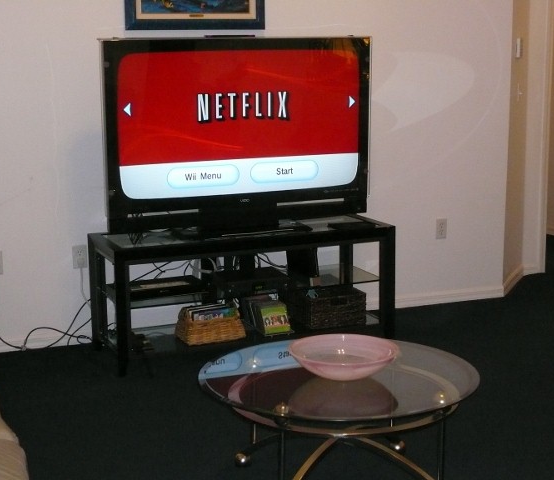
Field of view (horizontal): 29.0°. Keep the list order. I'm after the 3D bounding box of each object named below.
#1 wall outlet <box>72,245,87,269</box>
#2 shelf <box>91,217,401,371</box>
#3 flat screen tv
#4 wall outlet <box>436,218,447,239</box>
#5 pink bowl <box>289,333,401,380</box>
[{"bbox_3d":[-0.969,0.086,5.286,0.070,0.114,0.012,-5,11,-21],"label":"wall outlet"},{"bbox_3d":[-0.156,0.239,5.270,1.426,0.577,0.463,-5,11,-23],"label":"shelf"},{"bbox_3d":[-0.192,-0.493,5.126,1.324,0.915,0.256,-5,12,-24],"label":"flat screen tv"},{"bbox_3d":[0.931,-0.059,6.034,0.070,0.114,0.012,-5,11,-21],"label":"wall outlet"},{"bbox_3d":[0.220,0.402,3.522,0.357,0.093,0.357,0,11,0],"label":"pink bowl"}]

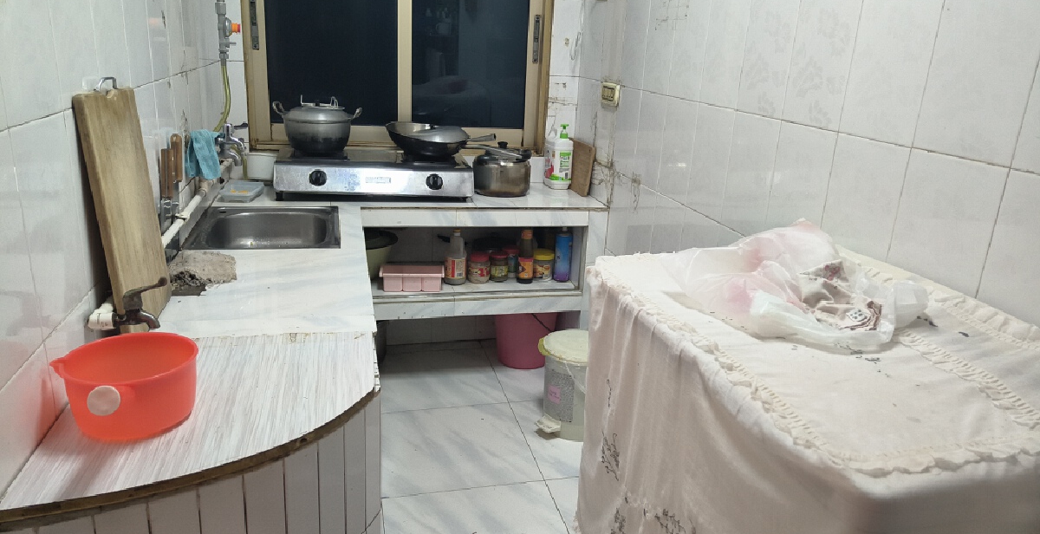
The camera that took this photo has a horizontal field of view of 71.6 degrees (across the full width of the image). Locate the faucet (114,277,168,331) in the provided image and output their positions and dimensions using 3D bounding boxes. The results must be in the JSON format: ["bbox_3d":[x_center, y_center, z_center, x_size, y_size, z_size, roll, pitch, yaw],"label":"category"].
[{"bbox_3d":[-0.615,0.060,1.175,0.088,0.092,0.038,-2,18,-14],"label":"faucet"}]

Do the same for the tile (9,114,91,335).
[{"bbox_3d":[-0.695,-0.066,1.065,0.012,0.300,0.200,-1,18,-14],"label":"tile"}]

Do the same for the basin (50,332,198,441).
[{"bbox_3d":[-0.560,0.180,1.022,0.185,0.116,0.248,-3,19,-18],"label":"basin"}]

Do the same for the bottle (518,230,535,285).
[{"bbox_3d":[0.023,-0.037,2.760,0.065,0.208,0.065,2,18,-3],"label":"bottle"}]

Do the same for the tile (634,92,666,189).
[{"bbox_3d":[0.425,-0.410,2.336,0.012,0.300,0.200,-2,18,-14],"label":"tile"}]

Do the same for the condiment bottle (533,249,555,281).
[{"bbox_3d":[0.094,-0.008,2.850,0.078,0.112,0.078,3,18,-1],"label":"condiment bottle"}]

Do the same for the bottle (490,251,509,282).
[{"bbox_3d":[-0.081,0.001,2.807,0.065,0.104,0.065,-2,18,-14],"label":"bottle"}]

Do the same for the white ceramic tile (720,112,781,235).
[{"bbox_3d":[0.572,-0.224,1.785,0.012,0.300,0.200,-2,18,-14],"label":"white ceramic tile"}]

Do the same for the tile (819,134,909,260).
[{"bbox_3d":[0.673,-0.100,1.425,0.012,0.300,0.200,-2,18,-14],"label":"tile"}]

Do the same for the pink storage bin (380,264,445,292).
[{"bbox_3d":[-0.413,0.042,2.743,0.238,0.075,0.110,0,18,-9],"label":"pink storage bin"}]

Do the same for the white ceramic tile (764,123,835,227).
[{"bbox_3d":[0.620,-0.162,1.601,0.012,0.300,0.200,-2,18,-14],"label":"white ceramic tile"}]

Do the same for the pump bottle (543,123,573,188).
[{"bbox_3d":[0.160,-0.464,2.995,0.080,0.262,0.110,-2,18,-14],"label":"pump bottle"}]

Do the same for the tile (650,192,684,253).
[{"bbox_3d":[0.458,-0.066,2.244,0.010,0.298,0.200,-2,18,-14],"label":"tile"}]

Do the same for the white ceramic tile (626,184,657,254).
[{"bbox_3d":[0.410,-0.126,2.415,0.010,0.297,0.199,-2,18,-14],"label":"white ceramic tile"}]

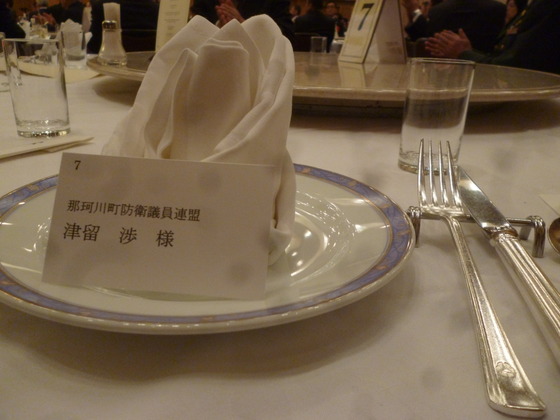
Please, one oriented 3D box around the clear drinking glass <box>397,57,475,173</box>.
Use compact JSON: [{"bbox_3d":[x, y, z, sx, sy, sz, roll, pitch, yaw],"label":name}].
[{"bbox_3d":[0.146,-0.089,0.424,0.058,0.096,0.058,3,21,0],"label":"clear drinking glass"}]

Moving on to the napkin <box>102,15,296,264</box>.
[{"bbox_3d":[-0.043,-0.042,0.234,0.109,0.112,0.092,3,21,0],"label":"napkin"}]

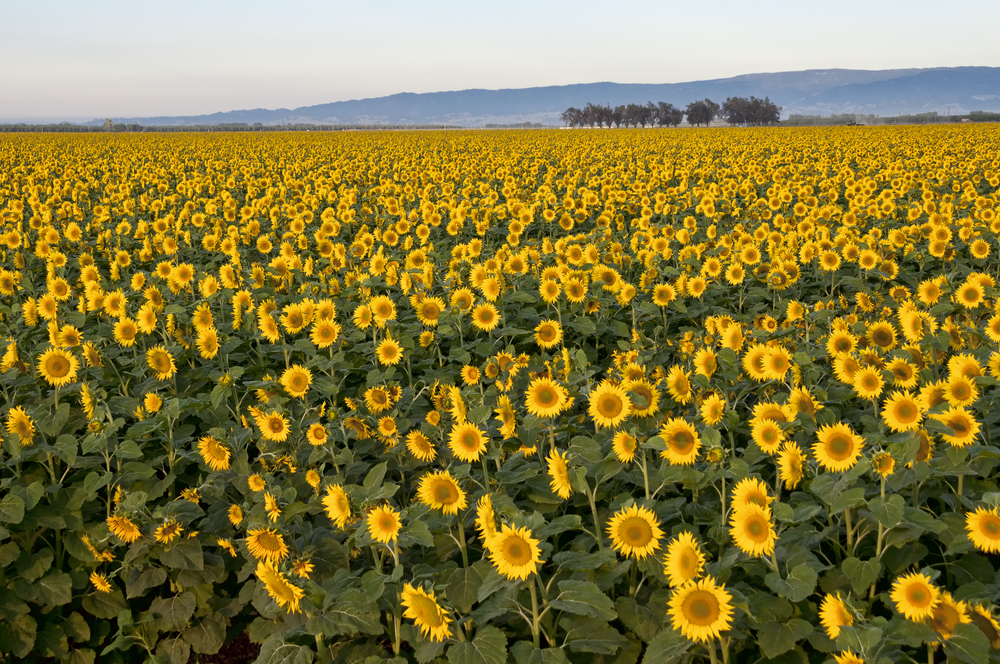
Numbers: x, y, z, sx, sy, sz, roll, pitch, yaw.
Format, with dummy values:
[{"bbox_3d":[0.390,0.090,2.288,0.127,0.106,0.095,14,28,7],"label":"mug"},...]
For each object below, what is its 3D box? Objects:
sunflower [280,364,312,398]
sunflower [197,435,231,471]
[{"bbox_3d":[-1.258,0.306,10.800,0.205,0.210,0.060,0,2,5],"label":"sunflower"},{"bbox_3d":[-1.492,0.627,9.100,0.205,0.205,0.070,1,28,15],"label":"sunflower"}]

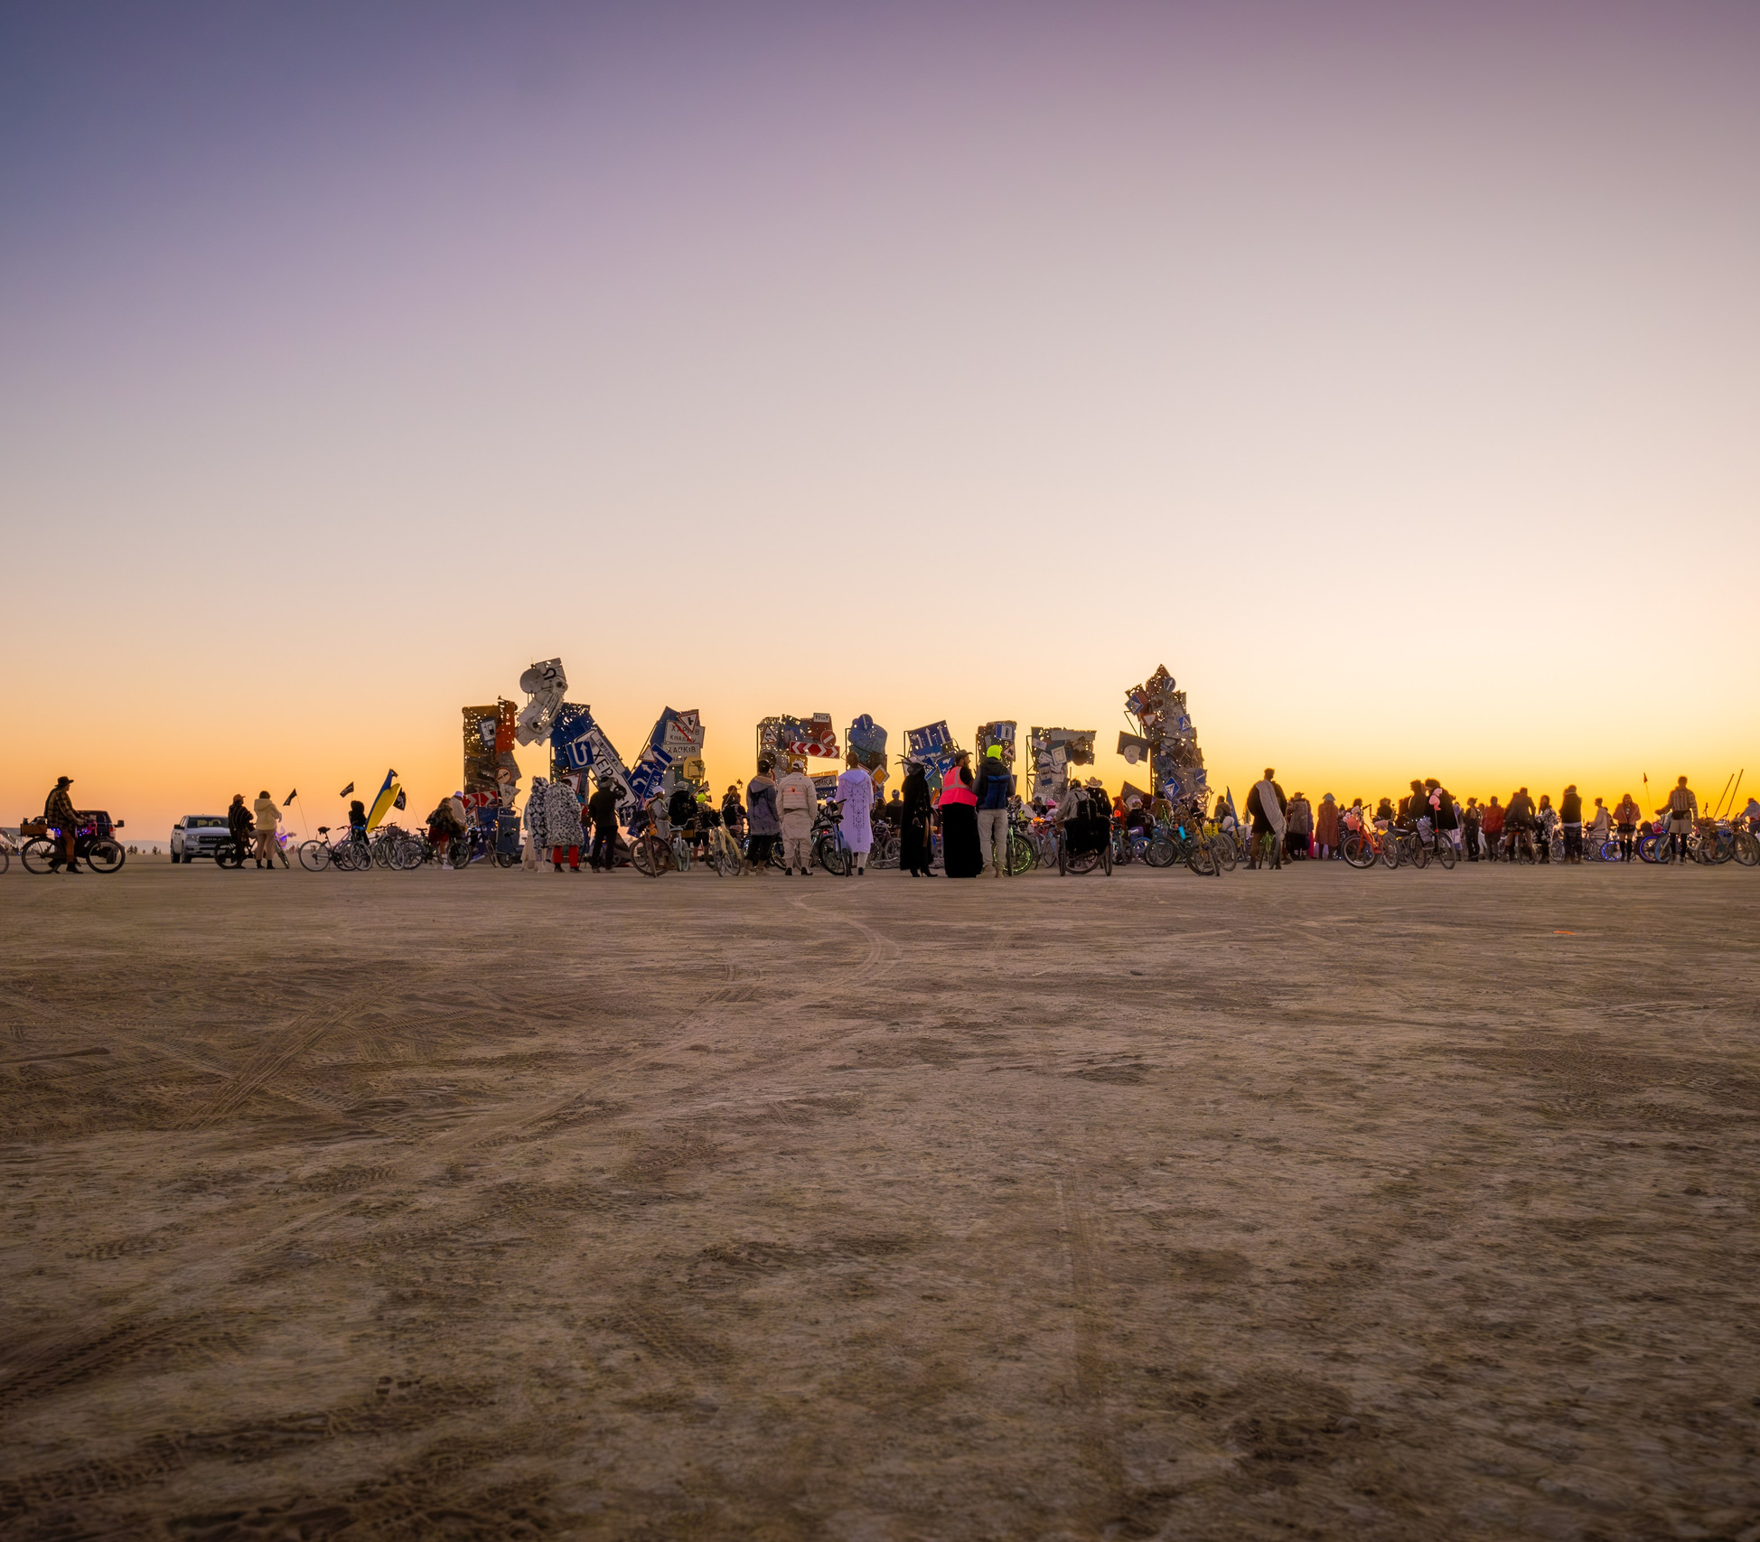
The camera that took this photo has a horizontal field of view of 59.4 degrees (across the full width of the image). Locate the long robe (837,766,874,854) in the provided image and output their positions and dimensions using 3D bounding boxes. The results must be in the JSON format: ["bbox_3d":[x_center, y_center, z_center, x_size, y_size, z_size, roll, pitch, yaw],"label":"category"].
[{"bbox_3d":[-0.362,0.577,22.900,0.530,1.290,0.360,0,-3,3],"label":"long robe"}]

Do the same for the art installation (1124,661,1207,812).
[{"bbox_3d":[13.659,-0.491,74.000,4.600,9.330,1.200,1,-3,-27],"label":"art installation"}]

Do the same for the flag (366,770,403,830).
[{"bbox_3d":[-11.239,0.676,35.000,0.850,1.350,0.300,1,-3,-18],"label":"flag"}]

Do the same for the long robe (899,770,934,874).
[{"bbox_3d":[0.554,0.738,22.500,0.500,1.500,0.430,-2,-3,30],"label":"long robe"}]

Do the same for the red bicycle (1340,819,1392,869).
[{"bbox_3d":[10.163,1.555,32.000,0.620,1.080,1.720,1,-3,-22],"label":"red bicycle"}]

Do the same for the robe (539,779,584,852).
[{"bbox_3d":[-5.862,0.818,28.500,0.780,1.330,0.500,-1,-3,9],"label":"robe"}]

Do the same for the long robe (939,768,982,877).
[{"bbox_3d":[1.165,0.738,22.100,0.600,1.560,0.470,-2,-4,34],"label":"long robe"}]

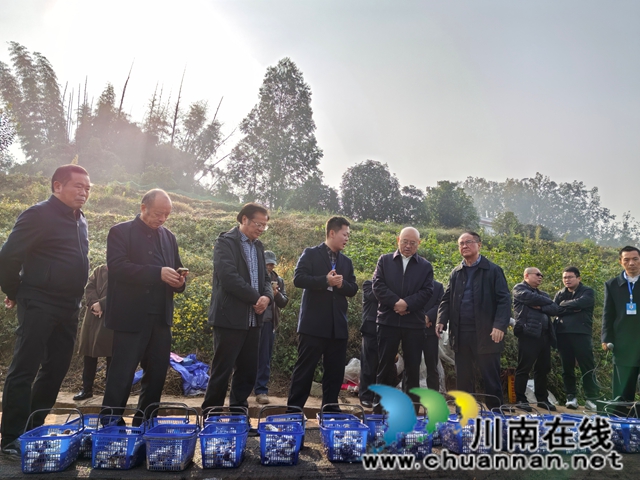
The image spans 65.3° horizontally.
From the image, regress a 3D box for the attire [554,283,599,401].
[{"bbox_3d":[3.090,1.217,6.014,0.360,1.396,0.550,12,-17,-41],"label":"attire"}]

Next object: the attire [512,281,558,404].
[{"bbox_3d":[2.586,1.222,5.990,0.540,1.460,0.380,9,-15,-31],"label":"attire"}]

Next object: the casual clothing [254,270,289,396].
[{"bbox_3d":[-0.561,1.008,5.440,0.500,1.360,0.360,9,-14,-27],"label":"casual clothing"}]

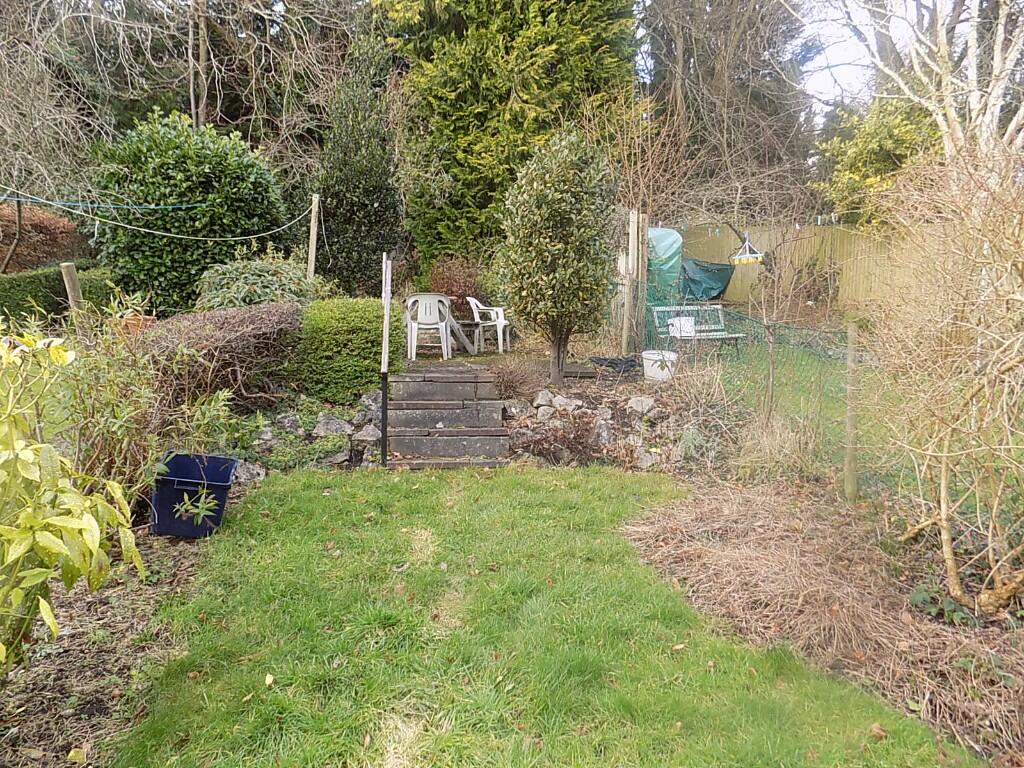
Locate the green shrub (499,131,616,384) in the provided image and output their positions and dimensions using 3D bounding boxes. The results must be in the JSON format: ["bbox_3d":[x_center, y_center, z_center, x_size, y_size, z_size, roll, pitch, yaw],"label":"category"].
[{"bbox_3d":[0.402,-1.106,5.950,0.980,2.170,0.950,0,5,0],"label":"green shrub"}]

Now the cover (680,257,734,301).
[{"bbox_3d":[3.276,-1.768,11.400,0.880,0.740,0.550,0,5,0],"label":"cover"}]

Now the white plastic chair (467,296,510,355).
[{"bbox_3d":[-0.330,-0.821,9.550,0.560,0.790,0.560,1,5,11],"label":"white plastic chair"}]

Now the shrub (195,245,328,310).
[{"bbox_3d":[-2.761,-1.042,7.500,1.420,0.950,1.150,-2,6,-20],"label":"shrub"}]

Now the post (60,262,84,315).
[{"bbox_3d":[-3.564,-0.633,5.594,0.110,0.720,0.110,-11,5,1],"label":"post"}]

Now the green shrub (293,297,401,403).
[{"bbox_3d":[-1.436,-0.298,6.050,0.880,0.880,0.850,0,5,0],"label":"green shrub"}]

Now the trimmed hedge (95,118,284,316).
[{"bbox_3d":[-4.279,-2.136,9.000,2.500,2.850,2.300,0,5,0],"label":"trimmed hedge"}]

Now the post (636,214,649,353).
[{"bbox_3d":[1.733,-1.356,9.000,0.110,1.830,0.110,0,5,0],"label":"post"}]

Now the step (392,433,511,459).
[{"bbox_3d":[-0.512,0.460,5.479,0.970,0.200,0.310,0,5,-4],"label":"step"}]

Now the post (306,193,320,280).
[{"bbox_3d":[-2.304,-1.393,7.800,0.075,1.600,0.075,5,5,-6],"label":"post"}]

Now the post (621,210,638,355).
[{"bbox_3d":[1.524,-1.292,8.718,0.130,1.803,0.120,1,5,0],"label":"post"}]

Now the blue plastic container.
[{"bbox_3d":[-1.890,0.658,4.050,0.410,0.360,0.480,6,7,-19],"label":"blue plastic container"}]

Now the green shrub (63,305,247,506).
[{"bbox_3d":[-2.529,0.131,4.800,1.200,1.280,1.000,-3,6,-27],"label":"green shrub"}]

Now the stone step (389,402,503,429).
[{"bbox_3d":[-0.556,0.240,5.729,0.950,0.200,0.310,0,5,-4],"label":"stone step"}]

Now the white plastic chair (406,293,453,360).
[{"bbox_3d":[-1.012,-0.693,8.350,0.550,0.800,0.550,-1,5,-7],"label":"white plastic chair"}]

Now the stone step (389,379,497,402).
[{"bbox_3d":[-0.583,0.043,5.880,0.930,0.200,0.330,0,5,0],"label":"stone step"}]

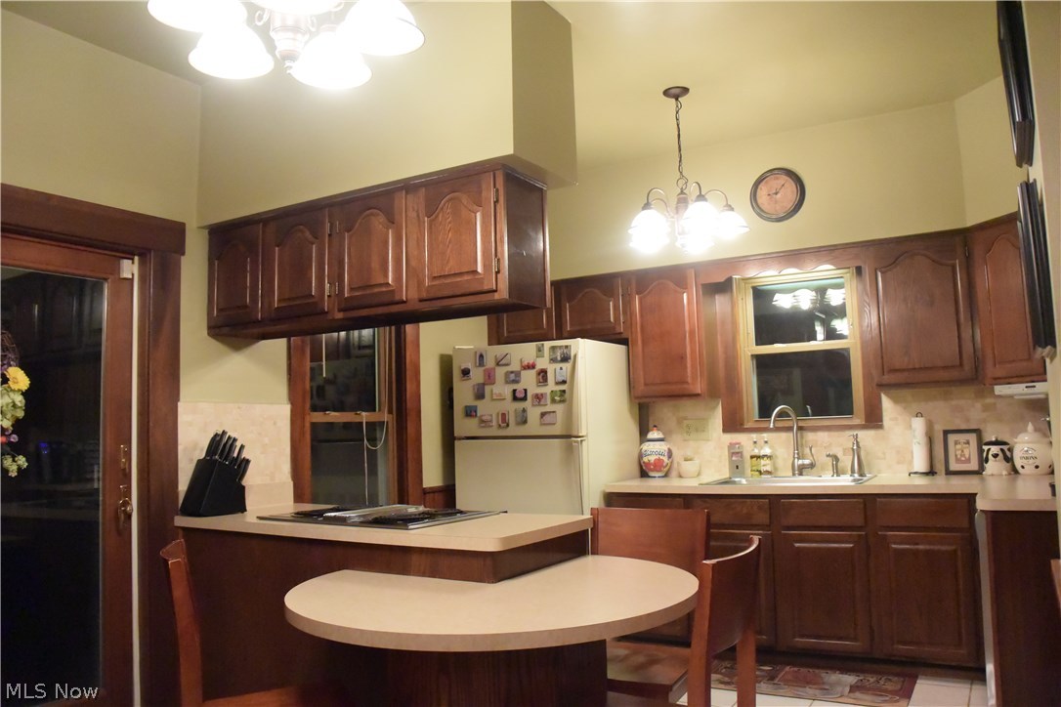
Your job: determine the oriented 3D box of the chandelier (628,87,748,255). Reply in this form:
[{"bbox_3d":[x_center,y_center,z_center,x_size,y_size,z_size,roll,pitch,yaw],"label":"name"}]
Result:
[{"bbox_3d":[0.709,-0.858,3.792,0.570,0.790,0.570,-4,-6,29],"label":"chandelier"}]

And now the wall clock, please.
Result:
[{"bbox_3d":[1.382,-0.887,4.443,0.300,0.300,0.040,-4,-6,29],"label":"wall clock"}]

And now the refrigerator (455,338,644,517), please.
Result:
[{"bbox_3d":[0.115,0.806,4.553,0.798,1.683,0.725,-5,-6,30],"label":"refrigerator"}]

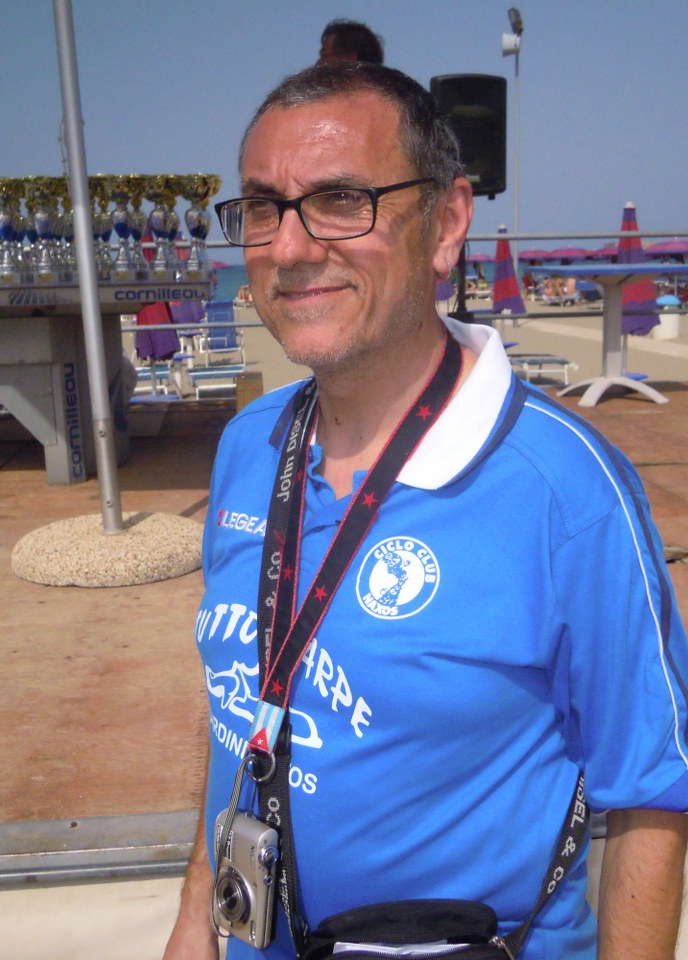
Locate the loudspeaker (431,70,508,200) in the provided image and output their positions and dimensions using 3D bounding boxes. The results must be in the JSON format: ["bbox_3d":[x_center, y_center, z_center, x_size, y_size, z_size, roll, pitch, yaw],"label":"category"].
[{"bbox_3d":[0.692,-1.930,5.800,0.385,0.630,0.360,-3,12,-8],"label":"loudspeaker"}]

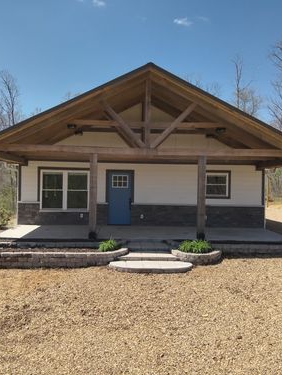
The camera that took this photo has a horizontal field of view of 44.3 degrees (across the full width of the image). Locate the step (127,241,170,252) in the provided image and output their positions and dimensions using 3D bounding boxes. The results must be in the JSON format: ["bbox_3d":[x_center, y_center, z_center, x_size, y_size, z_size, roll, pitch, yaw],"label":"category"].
[{"bbox_3d":[0.233,1.690,9.810,1.210,0.100,0.840,1,2,-1],"label":"step"}]

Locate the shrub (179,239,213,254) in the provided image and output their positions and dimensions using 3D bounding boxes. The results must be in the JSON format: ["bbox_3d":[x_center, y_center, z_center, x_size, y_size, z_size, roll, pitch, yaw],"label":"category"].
[{"bbox_3d":[1.448,1.558,9.350,0.921,0.323,0.630,1,2,-1],"label":"shrub"}]

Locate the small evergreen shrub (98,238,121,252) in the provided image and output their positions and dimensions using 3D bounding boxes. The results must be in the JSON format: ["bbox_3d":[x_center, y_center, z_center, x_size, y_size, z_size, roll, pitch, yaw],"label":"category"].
[{"bbox_3d":[-0.863,1.515,9.157,0.515,0.311,0.500,1,2,-1],"label":"small evergreen shrub"}]

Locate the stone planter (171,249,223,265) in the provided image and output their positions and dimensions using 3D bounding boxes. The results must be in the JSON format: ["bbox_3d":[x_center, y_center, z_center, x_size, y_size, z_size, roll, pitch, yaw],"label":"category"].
[{"bbox_3d":[1.494,1.830,9.363,1.420,0.280,1.020,1,2,-1],"label":"stone planter"}]

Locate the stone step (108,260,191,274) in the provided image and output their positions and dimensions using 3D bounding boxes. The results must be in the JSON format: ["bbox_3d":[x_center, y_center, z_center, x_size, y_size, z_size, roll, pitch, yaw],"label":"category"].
[{"bbox_3d":[0.228,1.917,8.395,2.060,0.120,0.740,1,2,-1],"label":"stone step"}]

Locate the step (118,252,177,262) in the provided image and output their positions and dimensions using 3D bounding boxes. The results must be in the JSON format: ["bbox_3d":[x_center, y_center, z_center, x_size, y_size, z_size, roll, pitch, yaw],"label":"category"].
[{"bbox_3d":[0.174,1.796,9.071,1.610,0.100,0.660,1,2,-1],"label":"step"}]

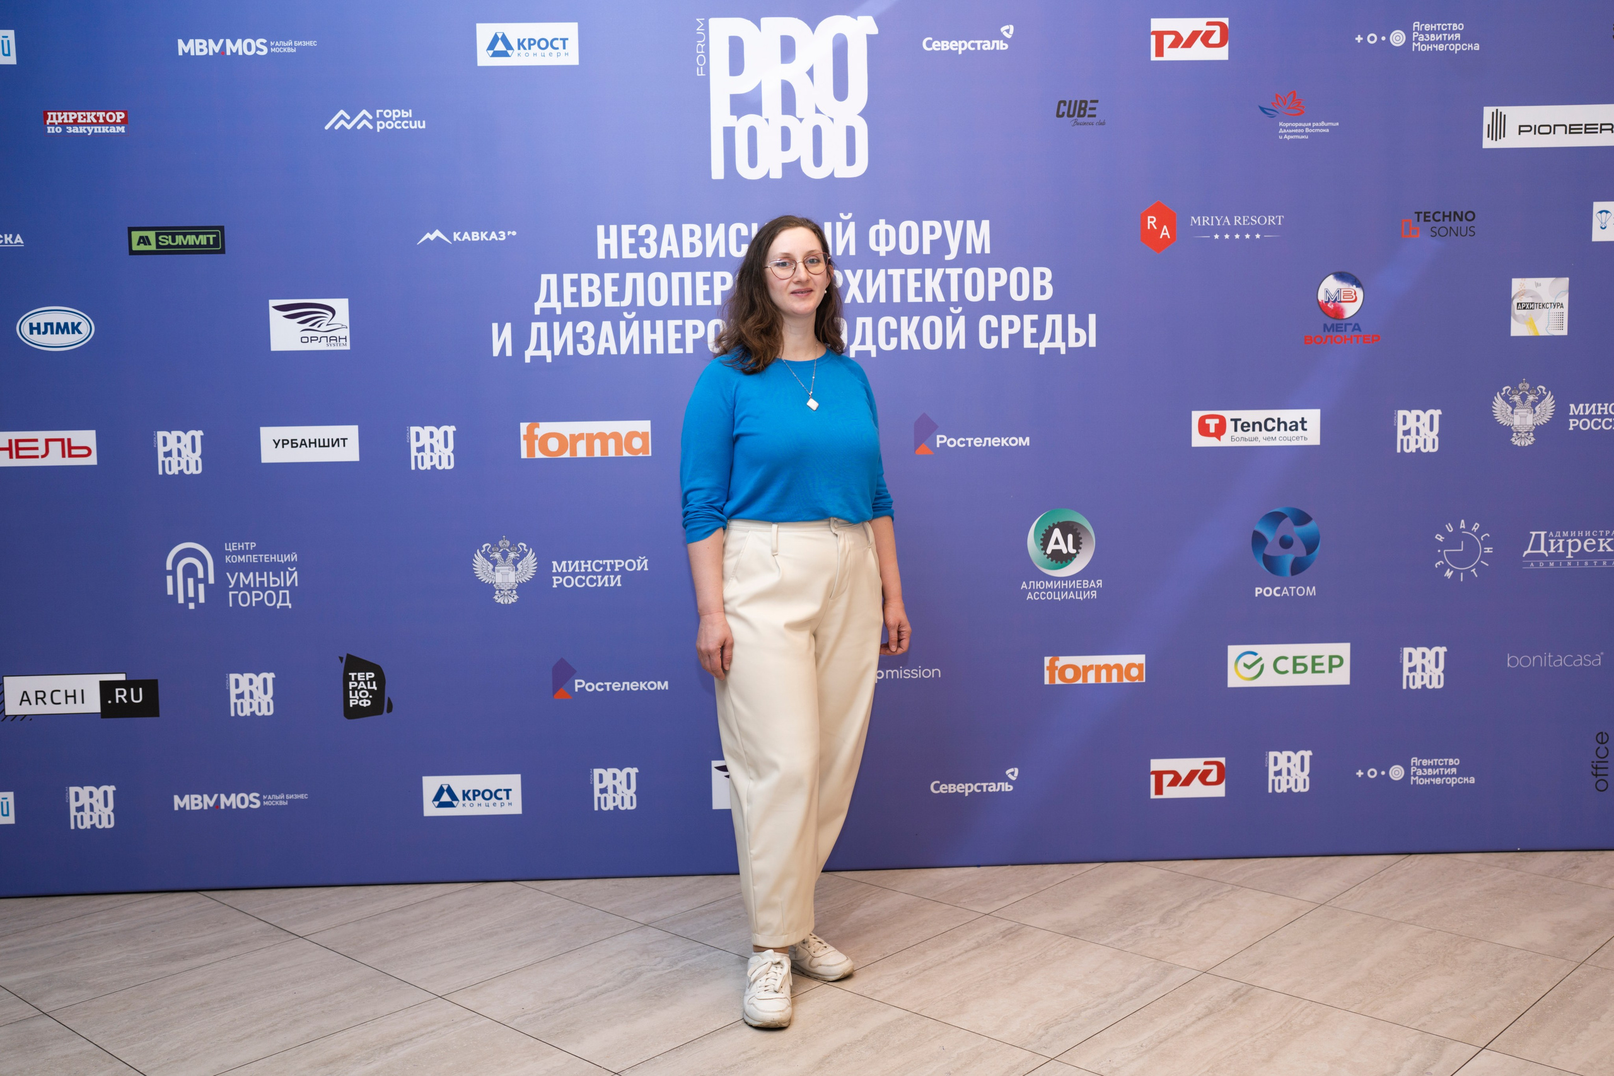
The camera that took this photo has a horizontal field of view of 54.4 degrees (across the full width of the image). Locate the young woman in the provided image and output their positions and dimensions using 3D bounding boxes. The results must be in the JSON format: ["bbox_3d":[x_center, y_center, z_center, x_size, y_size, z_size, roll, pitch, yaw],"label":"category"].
[{"bbox_3d":[-0.007,0.144,3.414,0.520,1.660,0.400,-4,6,-29],"label":"young woman"}]

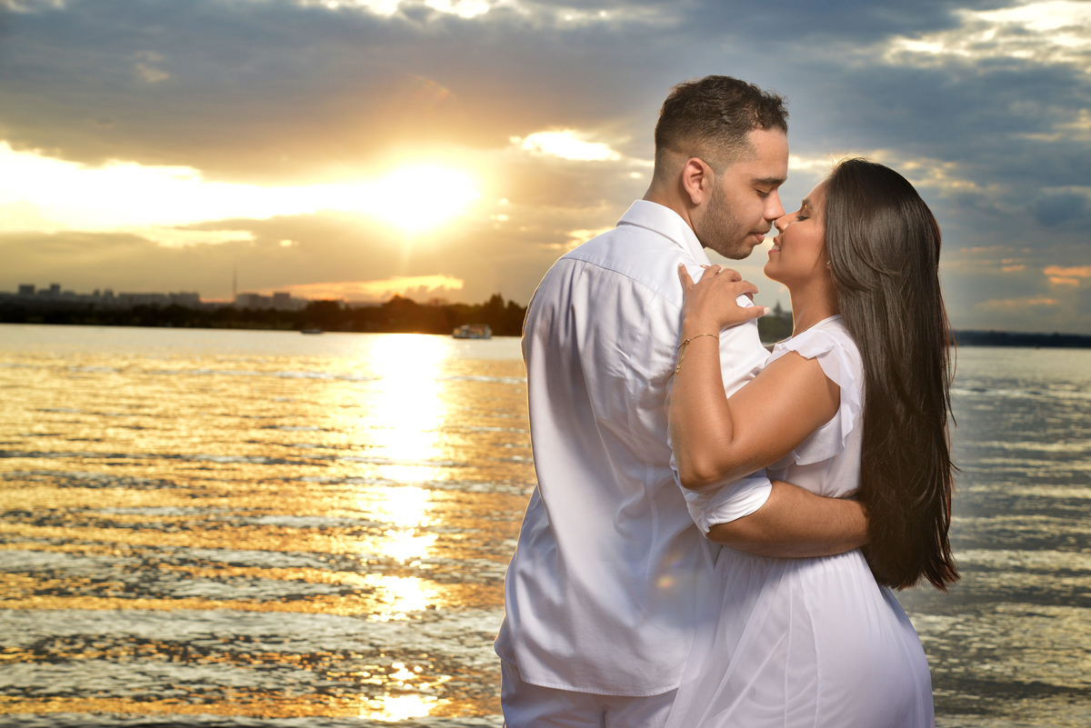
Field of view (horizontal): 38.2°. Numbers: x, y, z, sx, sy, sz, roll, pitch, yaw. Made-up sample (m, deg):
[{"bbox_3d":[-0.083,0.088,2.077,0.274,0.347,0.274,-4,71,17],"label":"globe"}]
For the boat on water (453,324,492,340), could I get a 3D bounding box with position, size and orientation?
[{"bbox_3d":[-22.230,-9.745,480.000,11.000,4.500,3.900,2,1,10],"label":"boat on water"}]

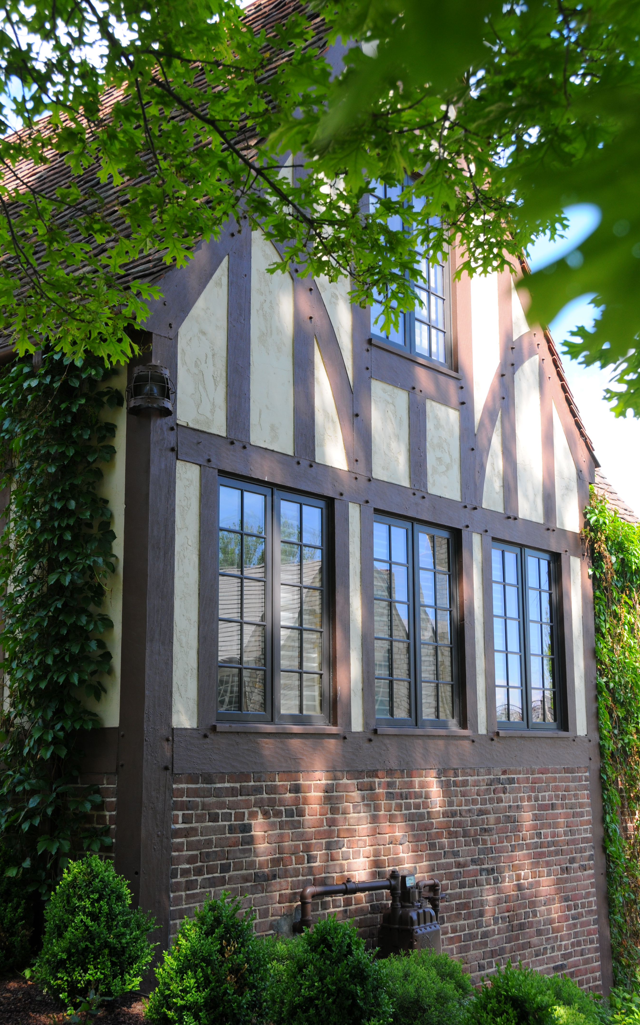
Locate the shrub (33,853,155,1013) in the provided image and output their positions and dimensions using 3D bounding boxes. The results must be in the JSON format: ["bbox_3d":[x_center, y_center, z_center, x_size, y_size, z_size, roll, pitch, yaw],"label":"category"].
[{"bbox_3d":[-1.104,2.052,5.890,0.577,0.708,0.577,0,-12,-3],"label":"shrub"}]

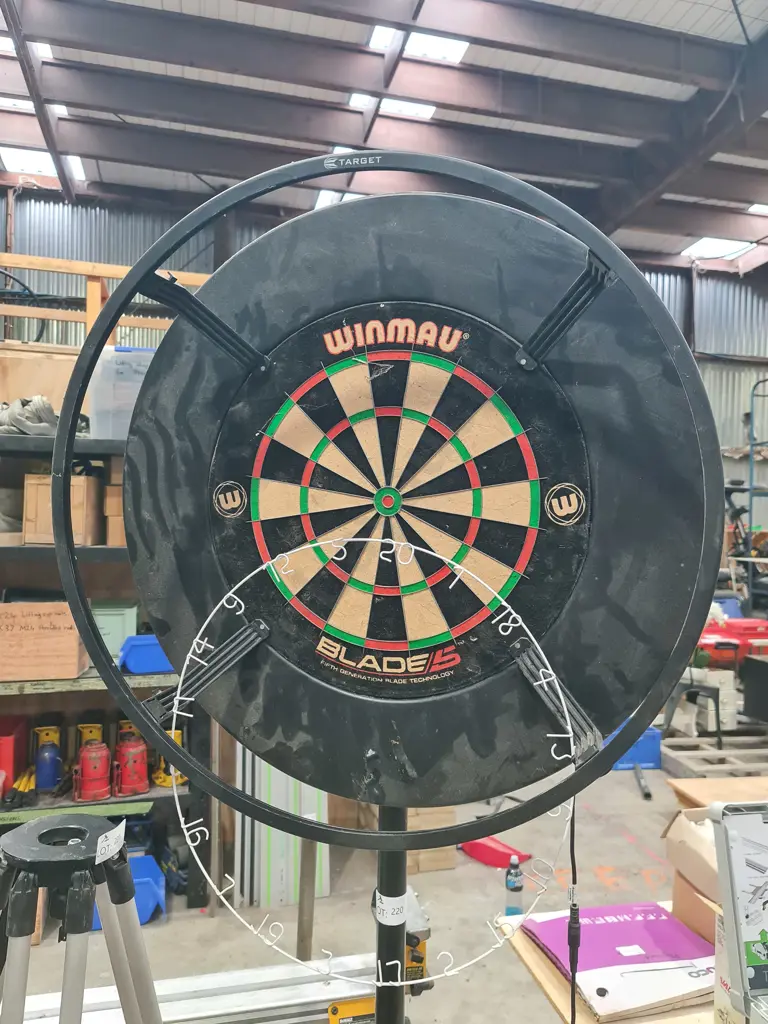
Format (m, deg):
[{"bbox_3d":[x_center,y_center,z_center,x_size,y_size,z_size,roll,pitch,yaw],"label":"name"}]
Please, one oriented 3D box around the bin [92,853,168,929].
[{"bbox_3d":[-1.054,1.547,3.017,0.320,0.190,0.196,1,1,-14],"label":"bin"}]

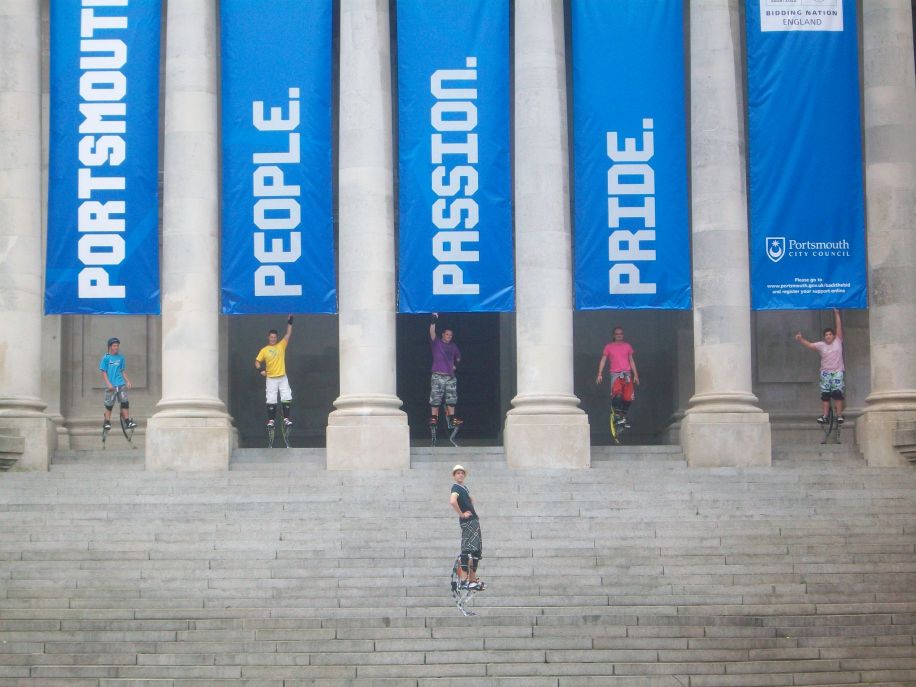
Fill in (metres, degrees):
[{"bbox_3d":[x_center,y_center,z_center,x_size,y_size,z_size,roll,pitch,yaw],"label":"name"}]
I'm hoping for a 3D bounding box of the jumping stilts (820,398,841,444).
[{"bbox_3d":[6.828,1.419,46.500,0.450,0.880,0.450,-2,-5,11],"label":"jumping stilts"}]

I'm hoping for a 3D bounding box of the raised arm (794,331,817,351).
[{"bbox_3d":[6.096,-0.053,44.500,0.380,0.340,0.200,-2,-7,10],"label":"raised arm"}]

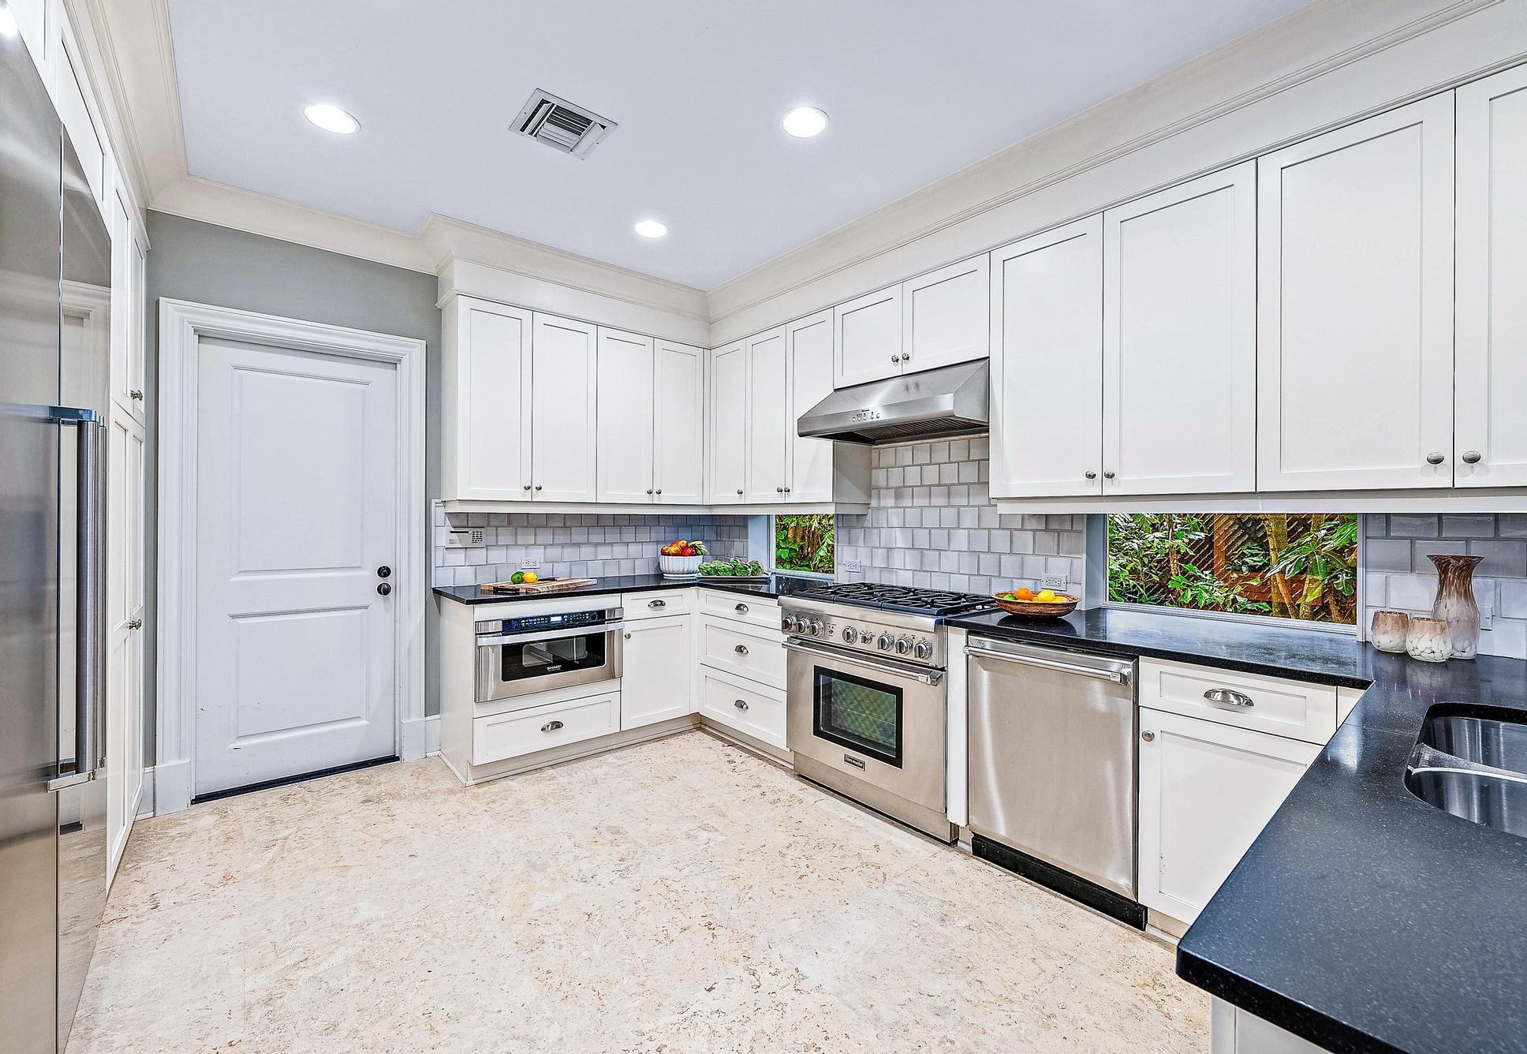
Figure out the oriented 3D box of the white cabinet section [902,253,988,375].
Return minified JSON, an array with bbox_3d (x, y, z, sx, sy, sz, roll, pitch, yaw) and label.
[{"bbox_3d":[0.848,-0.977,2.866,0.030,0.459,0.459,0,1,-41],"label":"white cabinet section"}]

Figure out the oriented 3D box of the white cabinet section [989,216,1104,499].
[{"bbox_3d":[1.132,-0.647,2.476,0.025,1.055,0.450,0,1,-40],"label":"white cabinet section"}]

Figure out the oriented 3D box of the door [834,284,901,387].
[{"bbox_3d":[0.541,-0.966,3.166,0.025,0.439,0.443,0,1,-40],"label":"door"}]

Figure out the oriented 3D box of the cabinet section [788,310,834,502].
[{"bbox_3d":[0.273,-0.675,3.526,0.030,1.069,0.379,0,1,-41],"label":"cabinet section"}]

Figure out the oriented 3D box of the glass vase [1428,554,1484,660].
[{"bbox_3d":[2.061,0.238,1.829,0.114,0.302,0.114,0,1,-41],"label":"glass vase"}]

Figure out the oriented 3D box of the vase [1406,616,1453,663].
[{"bbox_3d":[1.876,0.318,1.726,0.087,0.117,0.087,0,1,-40],"label":"vase"}]

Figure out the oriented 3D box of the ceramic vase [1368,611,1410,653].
[{"bbox_3d":[1.942,0.328,1.905,0.086,0.121,0.086,0,1,-41],"label":"ceramic vase"}]

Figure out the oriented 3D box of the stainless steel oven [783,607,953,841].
[{"bbox_3d":[0.635,0.819,2.957,0.720,0.930,0.915,0,1,-40],"label":"stainless steel oven"}]

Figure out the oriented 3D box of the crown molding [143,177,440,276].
[{"bbox_3d":[-2.225,-1.474,3.022,1.165,0.165,0.100,0,1,-41],"label":"crown molding"}]

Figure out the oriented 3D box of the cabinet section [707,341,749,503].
[{"bbox_3d":[-0.226,-0.672,4.066,0.025,1.055,0.380,0,1,-40],"label":"cabinet section"}]

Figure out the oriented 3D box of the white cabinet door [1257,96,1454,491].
[{"bbox_3d":[1.711,-0.636,1.798,0.025,1.055,0.409,0,1,-40],"label":"white cabinet door"}]

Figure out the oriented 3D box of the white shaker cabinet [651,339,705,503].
[{"bbox_3d":[-0.664,-0.680,4.178,0.405,1.063,0.330,0,1,-41],"label":"white shaker cabinet"}]

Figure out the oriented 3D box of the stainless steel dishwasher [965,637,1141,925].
[{"bbox_3d":[1.207,0.858,2.371,0.630,0.875,0.598,0,1,-41],"label":"stainless steel dishwasher"}]

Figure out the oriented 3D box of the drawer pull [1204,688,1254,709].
[{"bbox_3d":[1.340,0.491,1.775,0.030,0.040,0.118,0,1,-41],"label":"drawer pull"}]

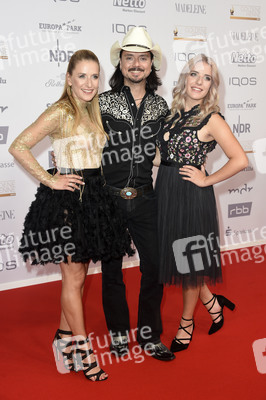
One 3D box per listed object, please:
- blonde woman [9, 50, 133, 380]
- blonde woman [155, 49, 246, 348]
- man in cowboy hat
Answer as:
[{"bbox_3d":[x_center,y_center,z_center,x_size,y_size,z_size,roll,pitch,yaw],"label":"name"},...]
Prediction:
[{"bbox_3d":[-0.331,0.073,2.964,0.620,1.735,0.480,-7,13,-31],"label":"blonde woman"},{"bbox_3d":[0.391,0.015,3.230,0.550,1.730,0.420,7,13,36],"label":"blonde woman"},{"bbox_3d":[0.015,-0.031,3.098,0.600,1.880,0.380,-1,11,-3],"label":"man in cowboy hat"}]

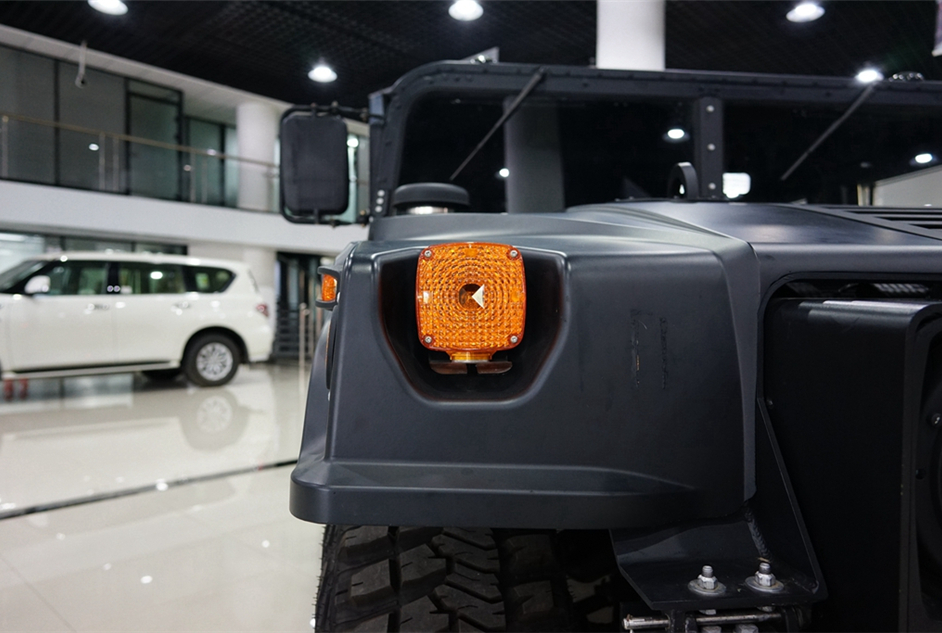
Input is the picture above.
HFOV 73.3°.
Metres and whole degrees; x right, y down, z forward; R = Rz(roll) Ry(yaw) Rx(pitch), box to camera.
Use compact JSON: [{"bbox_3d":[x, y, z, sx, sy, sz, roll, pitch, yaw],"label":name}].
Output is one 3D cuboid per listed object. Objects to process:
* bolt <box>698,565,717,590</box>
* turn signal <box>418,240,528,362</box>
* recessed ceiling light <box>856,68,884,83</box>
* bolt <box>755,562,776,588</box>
[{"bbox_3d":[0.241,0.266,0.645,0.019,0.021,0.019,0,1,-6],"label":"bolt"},{"bbox_3d":[0.002,-0.015,0.650,0.110,0.120,0.060,0,1,-6],"label":"turn signal"},{"bbox_3d":[7.850,-4.760,12.500,0.410,0.100,0.410,0,1,0],"label":"recessed ceiling light"},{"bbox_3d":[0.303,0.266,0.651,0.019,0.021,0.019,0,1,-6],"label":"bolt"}]

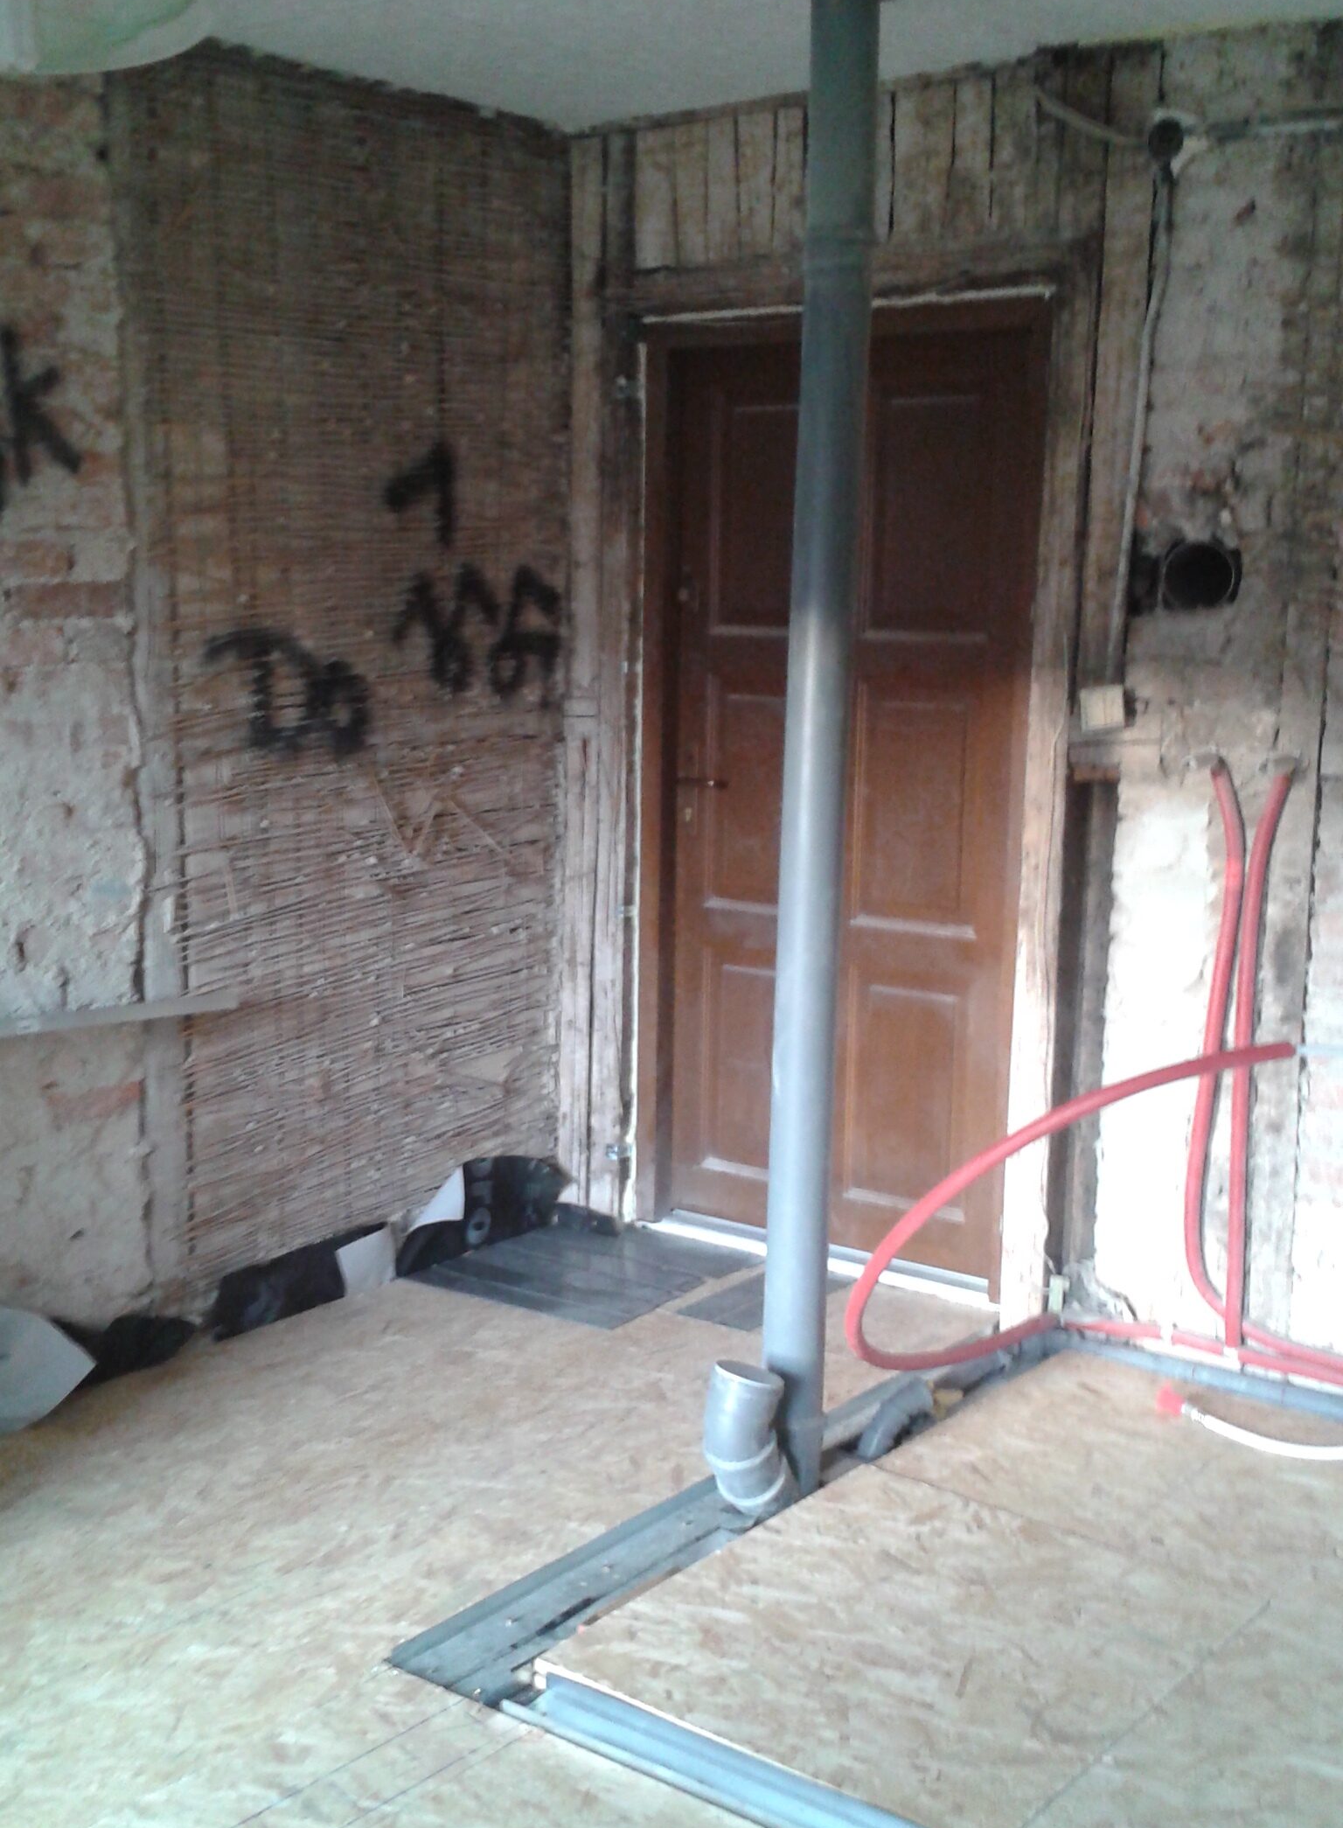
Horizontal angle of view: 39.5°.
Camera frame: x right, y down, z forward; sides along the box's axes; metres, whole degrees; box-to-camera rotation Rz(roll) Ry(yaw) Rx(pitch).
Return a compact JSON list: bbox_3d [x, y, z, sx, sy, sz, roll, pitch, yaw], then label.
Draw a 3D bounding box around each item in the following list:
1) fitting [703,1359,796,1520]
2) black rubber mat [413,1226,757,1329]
[{"bbox_3d":[0.132,0.888,3.160,0.130,0.240,0.150,8,11,37],"label":"fitting"},{"bbox_3d":[-0.196,0.786,4.201,0.580,0.013,0.560,7,10,33],"label":"black rubber mat"}]

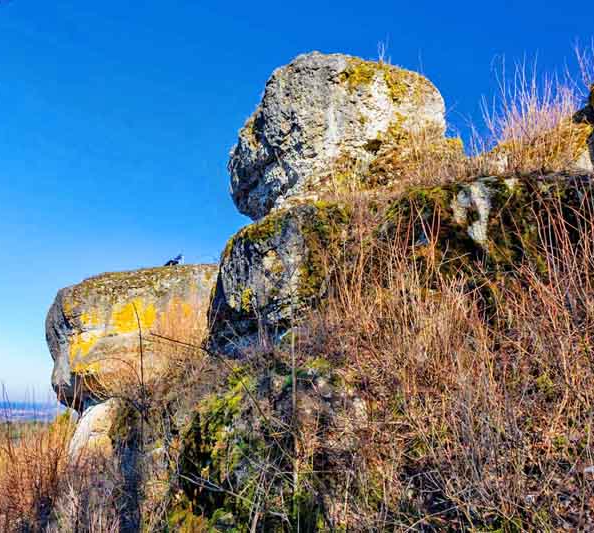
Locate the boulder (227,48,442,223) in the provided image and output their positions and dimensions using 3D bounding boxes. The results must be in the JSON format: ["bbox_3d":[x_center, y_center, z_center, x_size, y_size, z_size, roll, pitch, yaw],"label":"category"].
[{"bbox_3d":[0.740,-2.415,10.488,4.034,2.672,3.429,0,-14,0],"label":"boulder"}]

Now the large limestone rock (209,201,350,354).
[{"bbox_3d":[-0.287,0.220,9.217,2.334,2.541,2.334,0,-14,0],"label":"large limestone rock"}]

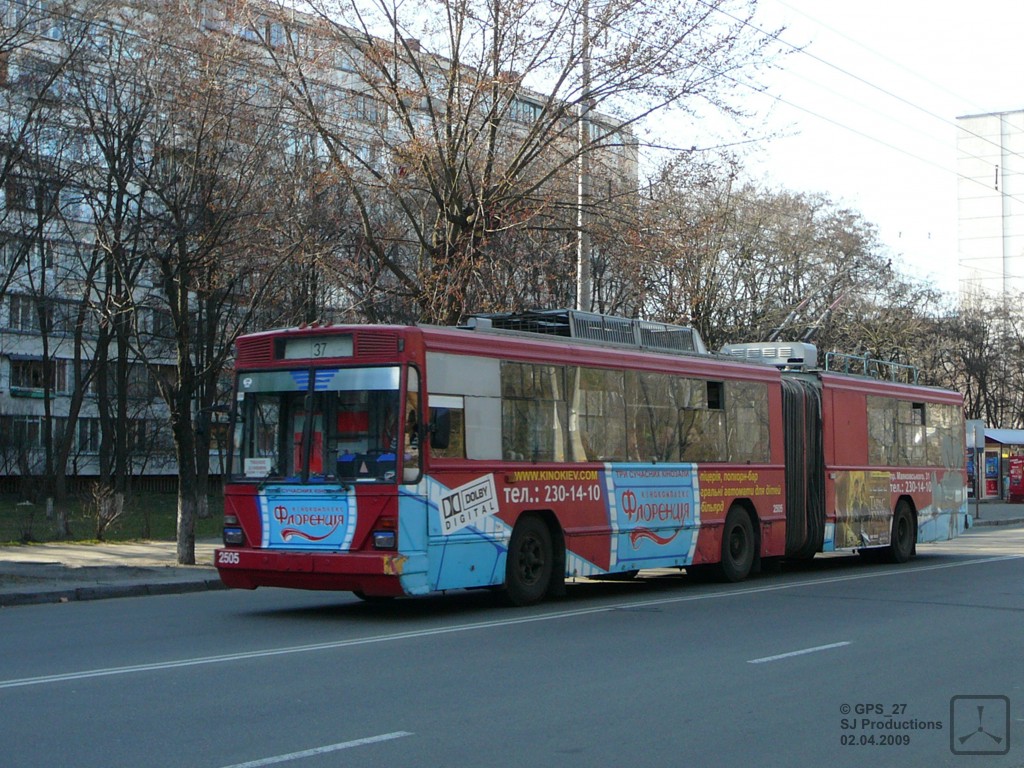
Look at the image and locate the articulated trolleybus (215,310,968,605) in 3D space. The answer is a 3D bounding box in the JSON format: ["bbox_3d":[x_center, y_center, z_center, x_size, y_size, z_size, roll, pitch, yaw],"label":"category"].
[{"bbox_3d":[2.698,1.122,24.343,2.520,3.420,17.361,-2,-4,34],"label":"articulated trolleybus"}]

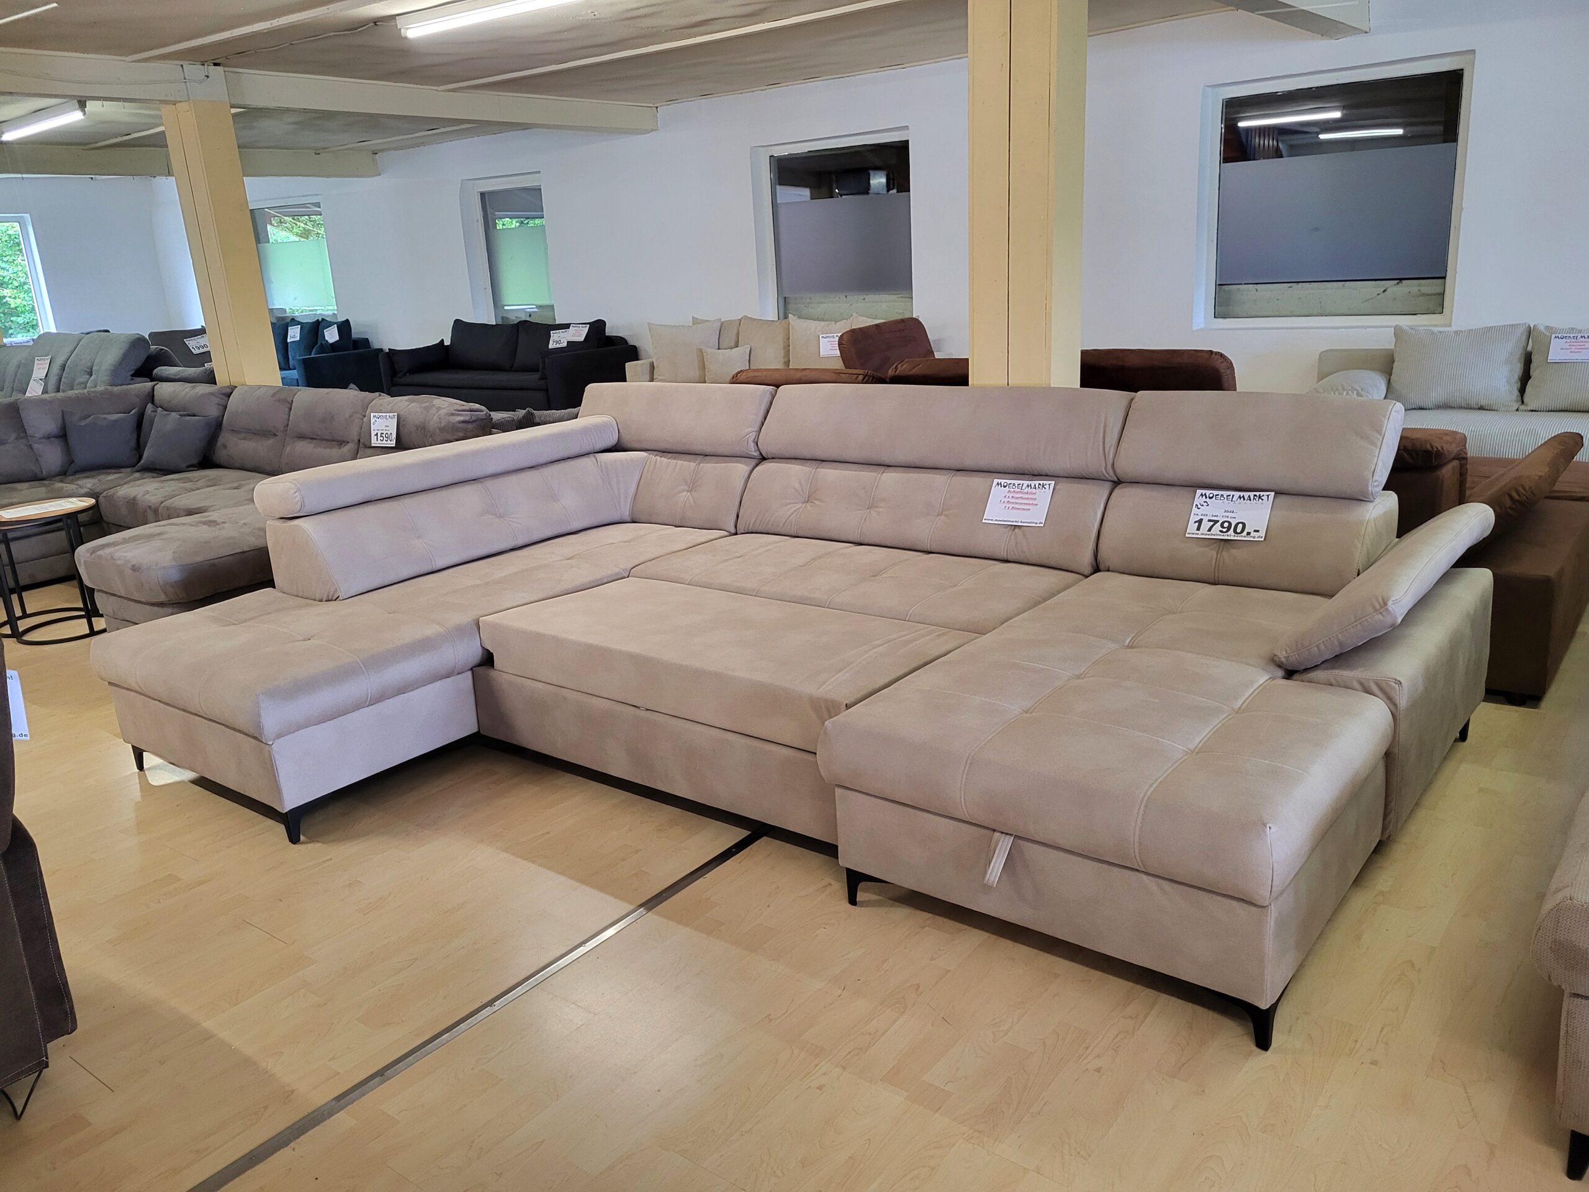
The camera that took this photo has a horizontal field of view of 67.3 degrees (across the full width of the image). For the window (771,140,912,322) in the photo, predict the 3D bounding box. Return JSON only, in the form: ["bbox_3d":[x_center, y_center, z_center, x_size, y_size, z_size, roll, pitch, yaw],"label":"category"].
[{"bbox_3d":[0.394,-2.770,9.172,1.300,1.330,0.120,8,20,35],"label":"window"}]

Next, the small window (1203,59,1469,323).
[{"bbox_3d":[2.934,-2.191,6.553,1.310,1.300,0.100,9,20,36],"label":"small window"}]

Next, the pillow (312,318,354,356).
[{"bbox_3d":[-4.737,-2.602,12.291,0.500,0.500,0.180,8,10,35],"label":"pillow"}]

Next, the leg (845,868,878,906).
[{"bbox_3d":[0.162,0.651,2.674,0.077,0.087,0.063,9,20,38],"label":"leg"}]

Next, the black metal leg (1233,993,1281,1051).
[{"bbox_3d":[0.832,0.756,2.169,0.077,0.087,0.070,9,20,38],"label":"black metal leg"}]

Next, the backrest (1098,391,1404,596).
[{"bbox_3d":[1.284,-0.314,3.411,0.724,0.506,0.358,9,20,38],"label":"backrest"}]

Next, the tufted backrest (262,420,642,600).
[{"bbox_3d":[-1.167,-0.352,4.308,0.337,0.386,1.405,9,20,38],"label":"tufted backrest"}]

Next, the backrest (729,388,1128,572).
[{"bbox_3d":[0.467,-0.454,4.171,1.420,0.545,0.410,9,20,38],"label":"backrest"}]

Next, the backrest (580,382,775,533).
[{"bbox_3d":[-0.513,-0.607,4.923,1.070,0.540,0.420,9,20,38],"label":"backrest"}]

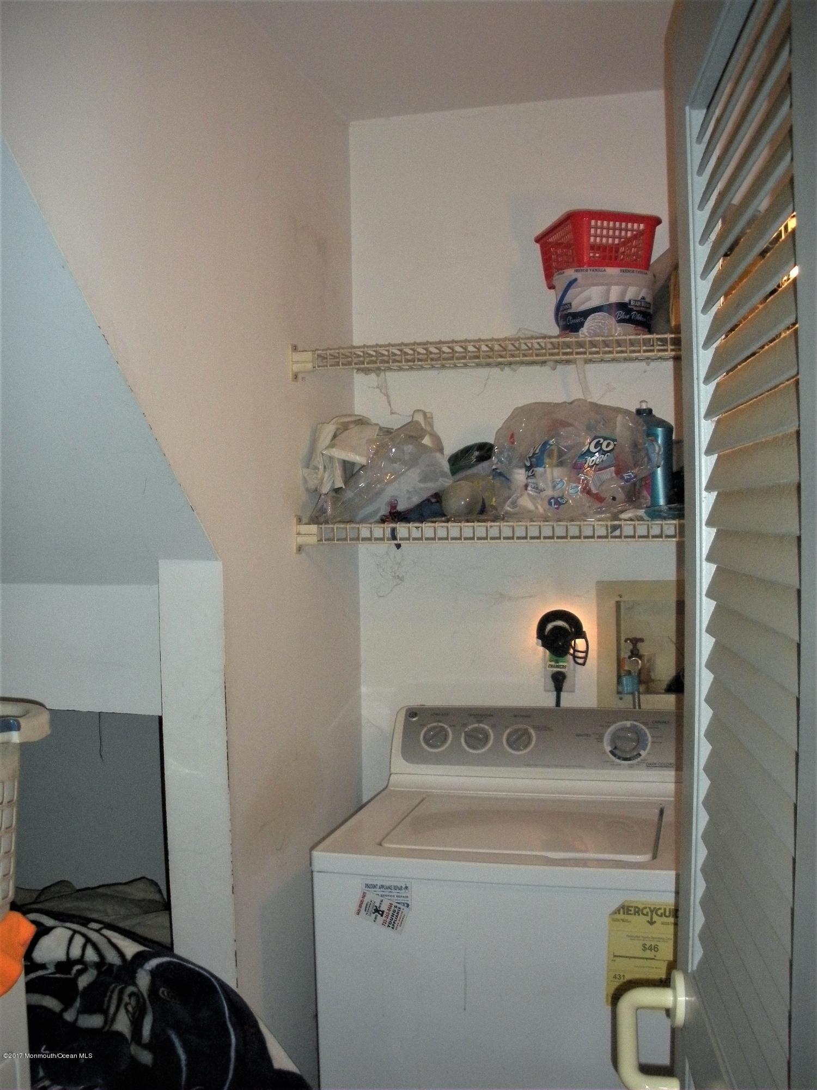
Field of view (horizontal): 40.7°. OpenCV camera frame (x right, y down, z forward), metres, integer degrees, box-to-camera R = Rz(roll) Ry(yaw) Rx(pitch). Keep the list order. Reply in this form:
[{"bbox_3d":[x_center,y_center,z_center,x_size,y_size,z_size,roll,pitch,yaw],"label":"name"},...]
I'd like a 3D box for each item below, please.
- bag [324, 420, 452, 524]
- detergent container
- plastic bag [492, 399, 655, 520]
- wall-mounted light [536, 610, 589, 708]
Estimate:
[{"bbox_3d":[-0.042,-0.146,2.302,0.240,0.203,0.210,-1,2,13],"label":"bag"},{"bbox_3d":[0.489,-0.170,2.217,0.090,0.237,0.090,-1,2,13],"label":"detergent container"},{"bbox_3d":[0.341,-0.167,2.237,0.310,0.235,0.260,-1,2,13],"label":"plastic bag"},{"bbox_3d":[0.345,0.250,2.466,0.115,0.205,0.070,-1,2,13],"label":"wall-mounted light"}]

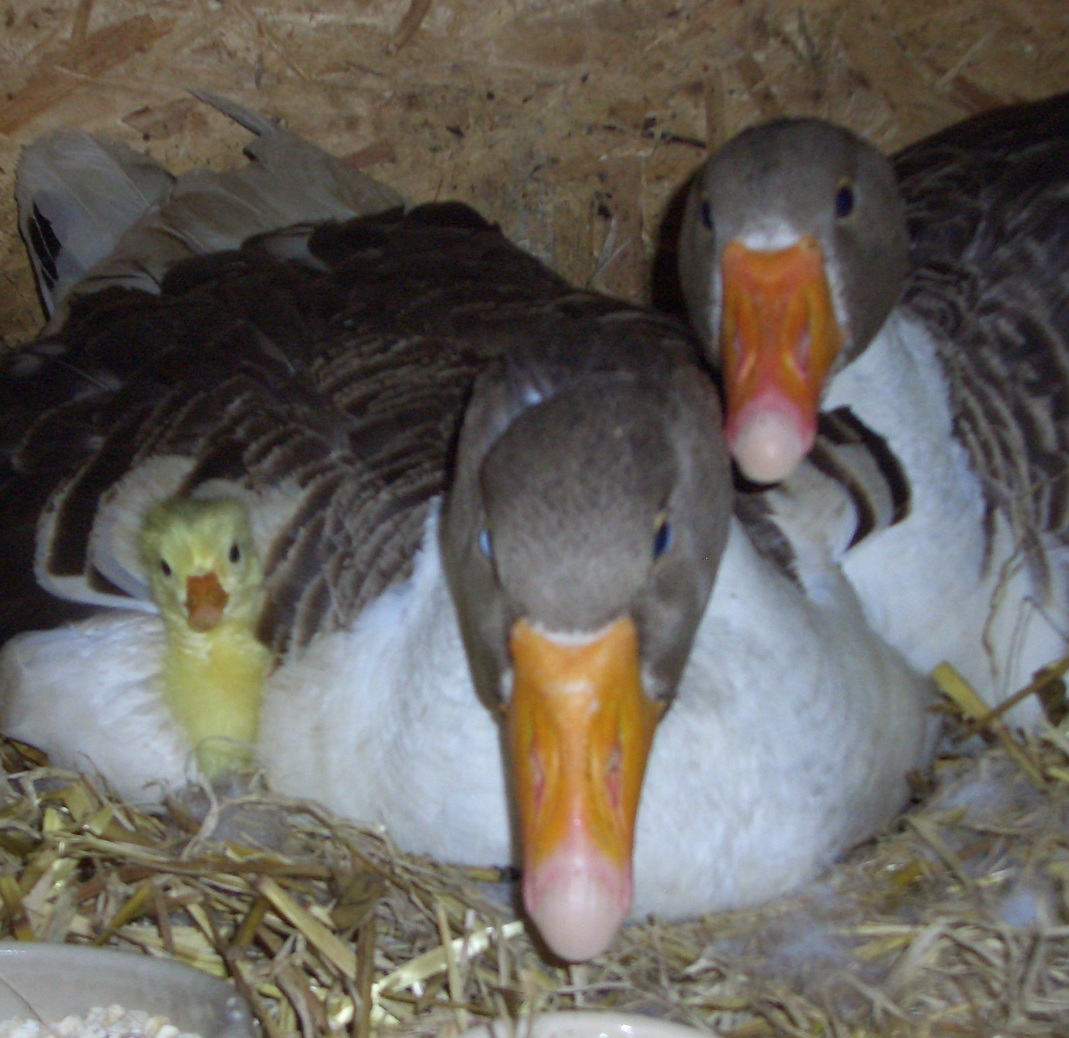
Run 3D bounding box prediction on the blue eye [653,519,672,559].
[{"bbox_3d":[0.030,0.005,0.585,0.005,0.009,0.009,3,51,28],"label":"blue eye"}]

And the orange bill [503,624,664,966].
[{"bbox_3d":[0.012,0.061,0.560,0.036,0.036,0.075,-1,52,5],"label":"orange bill"}]

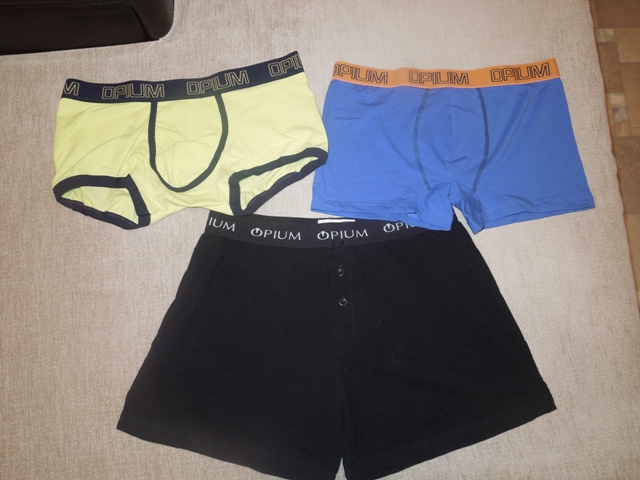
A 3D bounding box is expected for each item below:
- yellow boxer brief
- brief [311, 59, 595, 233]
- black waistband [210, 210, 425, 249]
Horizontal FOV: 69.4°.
[{"bbox_3d":[-0.196,-0.156,0.691,0.409,0.025,0.267,-5,77,-1],"label":"yellow boxer brief"},{"bbox_3d":[0.193,-0.148,0.689,0.414,0.025,0.284,-1,77,0],"label":"brief"},{"bbox_3d":[0.011,-0.019,0.659,0.355,0.020,0.056,-1,77,0],"label":"black waistband"}]

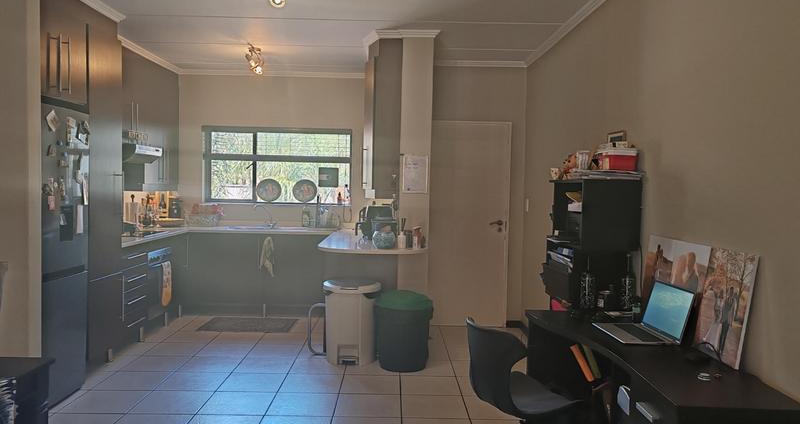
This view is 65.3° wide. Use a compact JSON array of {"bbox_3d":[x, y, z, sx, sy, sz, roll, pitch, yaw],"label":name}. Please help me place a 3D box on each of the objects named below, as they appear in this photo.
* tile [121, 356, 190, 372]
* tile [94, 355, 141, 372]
[{"bbox_3d":[-1.866,1.167,4.790,0.410,0.010,0.410,1,3,-1],"label":"tile"},{"bbox_3d":[-2.217,1.131,4.663,0.400,0.010,0.400,1,3,-1],"label":"tile"}]

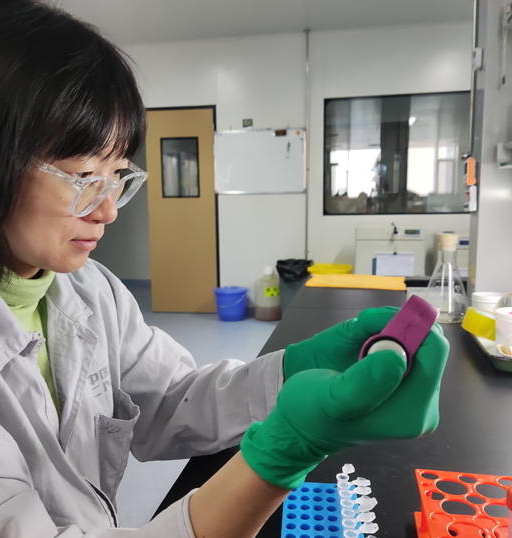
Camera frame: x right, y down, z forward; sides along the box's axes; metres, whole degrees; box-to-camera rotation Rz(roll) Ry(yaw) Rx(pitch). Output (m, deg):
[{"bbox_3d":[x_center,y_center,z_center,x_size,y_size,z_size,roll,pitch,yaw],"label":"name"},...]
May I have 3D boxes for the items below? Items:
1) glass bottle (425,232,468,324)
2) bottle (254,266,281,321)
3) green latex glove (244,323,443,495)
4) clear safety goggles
[{"bbox_3d":[0.522,0.023,1.403,0.111,0.230,0.111,1,8,11],"label":"glass bottle"},{"bbox_3d":[0.138,0.231,5.028,0.255,0.505,0.255,1,8,11],"label":"bottle"},{"bbox_3d":[0.069,0.105,0.385,0.160,0.083,0.085,-20,0,-6],"label":"green latex glove"},{"bbox_3d":[-0.205,-0.111,0.556,0.138,0.047,0.142,30,20,6],"label":"clear safety goggles"}]

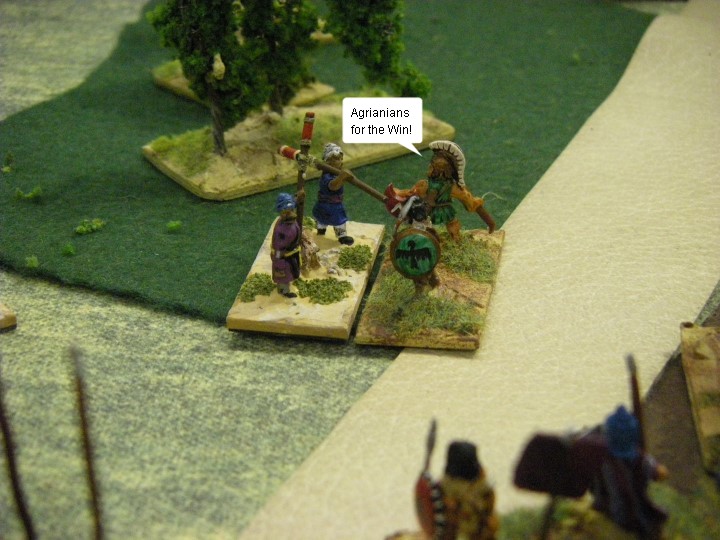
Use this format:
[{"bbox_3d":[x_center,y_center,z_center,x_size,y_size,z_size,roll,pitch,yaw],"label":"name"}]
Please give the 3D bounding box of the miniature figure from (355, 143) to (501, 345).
[{"bbox_3d":[0.013,-0.007,0.274,0.021,0.022,0.041,4,28,10],"label":"miniature figure"}]

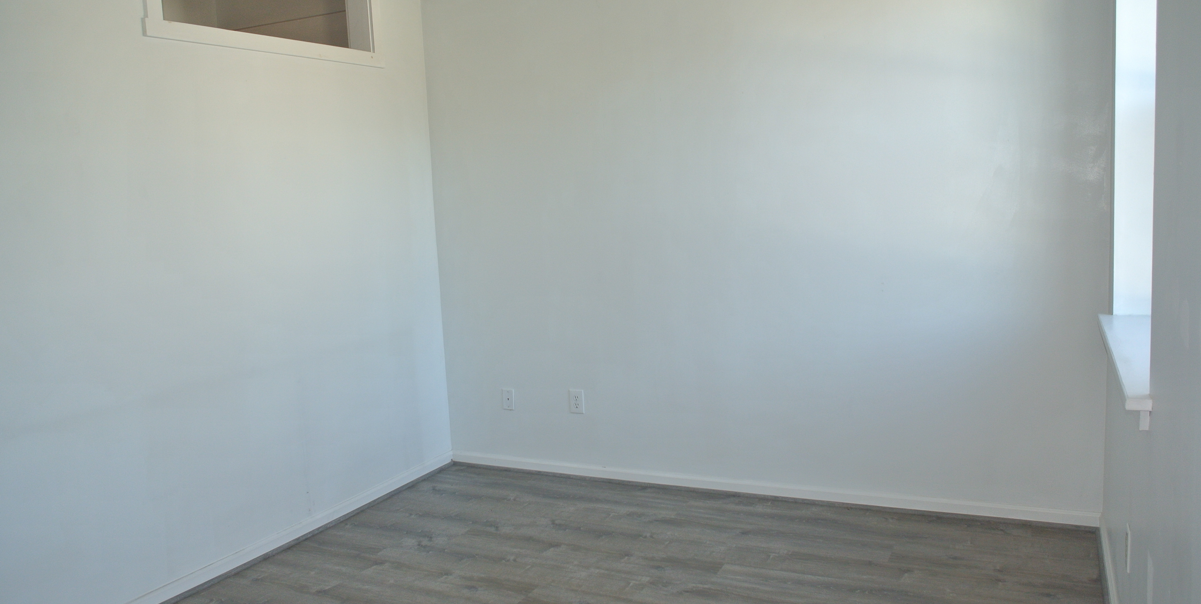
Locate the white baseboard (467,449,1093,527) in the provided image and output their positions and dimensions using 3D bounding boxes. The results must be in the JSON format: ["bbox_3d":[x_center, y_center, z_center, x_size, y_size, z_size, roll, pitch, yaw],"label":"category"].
[{"bbox_3d":[0.612,0.885,4.398,3.194,0.066,0.016,1,8,25],"label":"white baseboard"}]

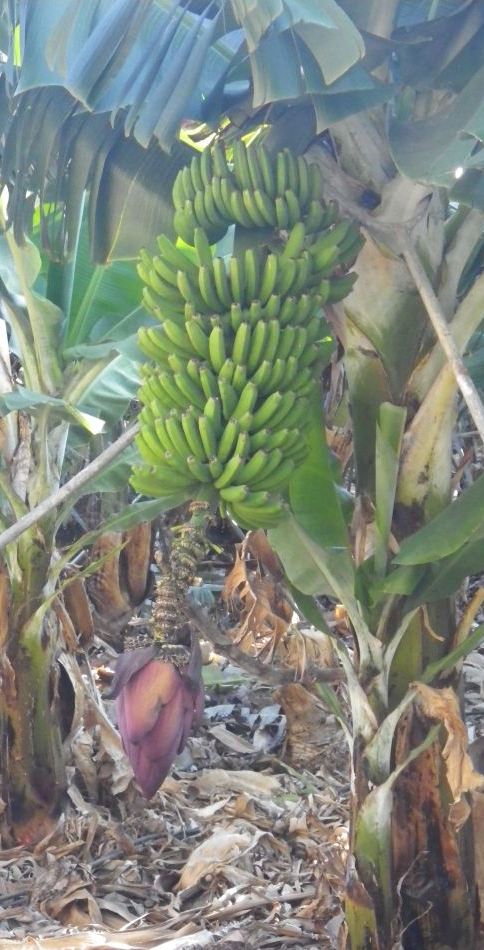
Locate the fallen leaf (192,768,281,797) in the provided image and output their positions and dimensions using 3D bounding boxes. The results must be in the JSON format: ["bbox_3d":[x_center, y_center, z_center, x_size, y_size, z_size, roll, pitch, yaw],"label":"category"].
[{"bbox_3d":[-0.018,1.031,6.500,0.295,0.065,0.150,0,3,0],"label":"fallen leaf"}]

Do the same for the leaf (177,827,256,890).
[{"bbox_3d":[-0.072,1.088,5.500,0.215,0.110,0.270,0,3,0],"label":"leaf"}]

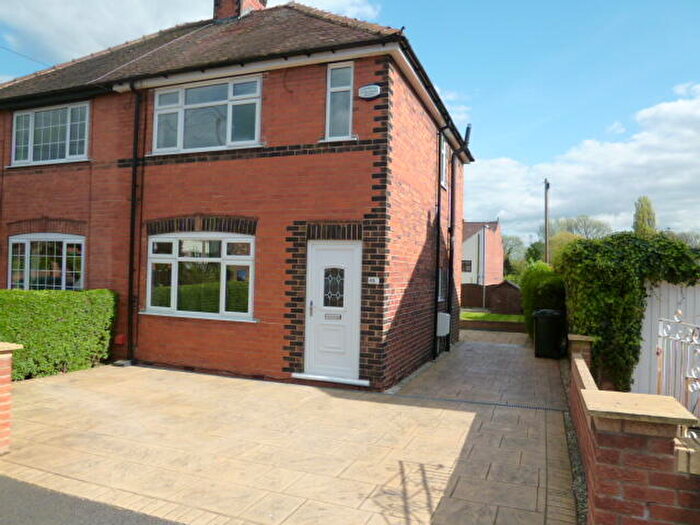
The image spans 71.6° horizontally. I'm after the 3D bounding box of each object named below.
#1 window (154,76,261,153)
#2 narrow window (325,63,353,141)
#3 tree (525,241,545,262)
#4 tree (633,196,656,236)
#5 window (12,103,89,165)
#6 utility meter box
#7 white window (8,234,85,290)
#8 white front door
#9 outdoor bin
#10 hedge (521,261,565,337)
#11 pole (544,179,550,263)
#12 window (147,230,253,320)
[{"bbox_3d":[-2.462,-2.454,8.233,2.191,1.132,0.100,1,-1,21],"label":"window"},{"bbox_3d":[-0.155,-2.427,7.328,0.429,1.166,0.100,1,-1,21],"label":"narrow window"},{"bbox_3d":[17.129,0.704,44.951,2.600,5.491,2.600,1,-1,21],"label":"tree"},{"bbox_3d":[35.040,-1.872,57.892,2.700,12.038,2.700,1,-1,21],"label":"tree"},{"bbox_3d":[-5.954,-2.514,9.604,2.137,1.119,0.100,1,-1,21],"label":"window"},{"bbox_3d":[2.046,1.351,10.649,0.210,0.498,0.500,1,-1,21],"label":"utility meter box"},{"bbox_3d":[-6.004,0.133,9.550,2.164,1.404,0.100,1,-1,21],"label":"white window"},{"bbox_3d":[-0.256,0.717,7.312,0.902,2.086,0.100,1,-1,21],"label":"white front door"},{"bbox_3d":[4.528,1.603,11.031,0.720,1.070,0.580,1,-1,21],"label":"outdoor bin"},{"bbox_3d":[5.410,1.127,13.534,1.250,2.280,1.800,1,-1,21],"label":"hedge"},{"bbox_3d":[13.686,-1.463,33.921,0.250,8.849,0.250,1,-1,21],"label":"pole"},{"bbox_3d":[-2.559,0.195,8.197,2.191,1.410,0.100,1,-1,21],"label":"window"}]

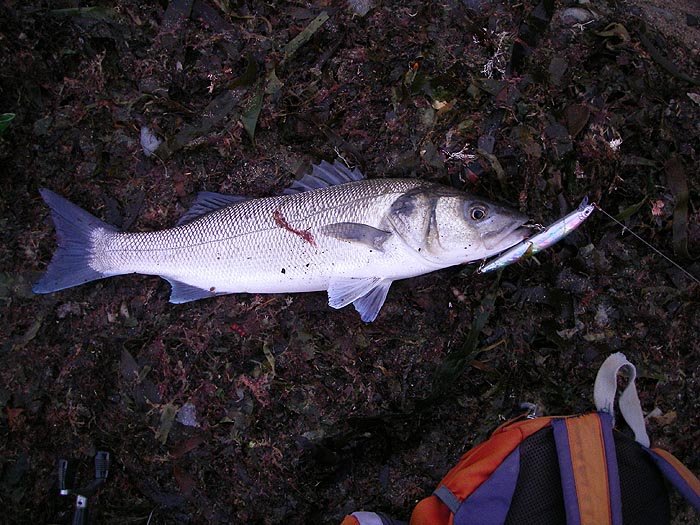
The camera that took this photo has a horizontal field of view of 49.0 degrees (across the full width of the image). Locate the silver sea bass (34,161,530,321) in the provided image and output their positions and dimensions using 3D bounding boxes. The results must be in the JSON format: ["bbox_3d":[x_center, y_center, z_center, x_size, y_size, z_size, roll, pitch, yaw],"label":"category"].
[{"bbox_3d":[-0.072,-0.023,0.840,0.541,0.070,0.185,-2,75,-1],"label":"silver sea bass"}]

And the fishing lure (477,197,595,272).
[{"bbox_3d":[0.207,-0.026,0.846,0.152,0.018,0.028,-30,77,-8],"label":"fishing lure"}]

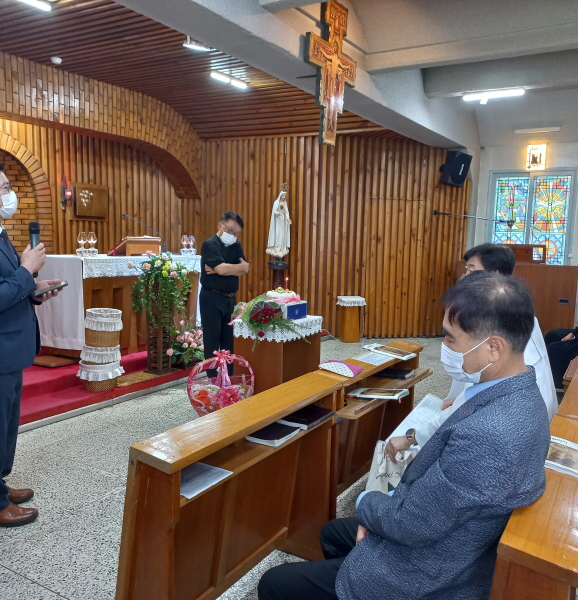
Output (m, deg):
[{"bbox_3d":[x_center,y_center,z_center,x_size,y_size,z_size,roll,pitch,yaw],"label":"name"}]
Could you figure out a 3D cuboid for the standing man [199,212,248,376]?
[{"bbox_3d":[-0.602,-0.016,5.351,0.340,1.570,0.450,9,11,41],"label":"standing man"}]

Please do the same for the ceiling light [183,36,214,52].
[{"bbox_3d":[-0.781,-2.178,4.935,0.320,0.140,0.100,-5,10,-37],"label":"ceiling light"}]

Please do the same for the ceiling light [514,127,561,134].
[{"bbox_3d":[2.970,-2.026,6.905,0.540,0.060,0.080,6,10,31],"label":"ceiling light"}]

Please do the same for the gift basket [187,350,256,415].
[{"bbox_3d":[-0.505,0.644,4.338,0.490,0.560,0.380,0,8,-8],"label":"gift basket"}]

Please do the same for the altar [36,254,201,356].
[{"bbox_3d":[-1.666,0.007,5.827,0.720,0.920,1.558,6,10,32],"label":"altar"}]

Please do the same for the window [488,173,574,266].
[{"bbox_3d":[3.043,-0.996,7.291,0.960,1.240,0.100,6,10,31],"label":"window"}]

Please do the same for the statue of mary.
[{"bbox_3d":[-0.134,-1.049,7.724,0.320,0.960,0.270,-1,9,-18],"label":"statue of mary"}]

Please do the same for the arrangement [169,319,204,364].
[{"bbox_3d":[-0.980,0.413,5.576,0.380,0.460,0.320,-4,10,-35],"label":"arrangement"}]

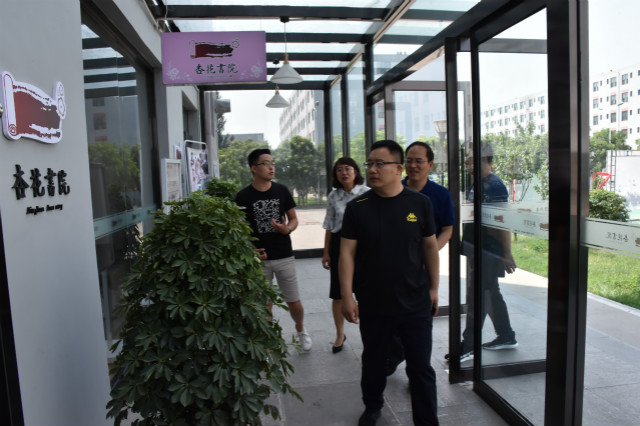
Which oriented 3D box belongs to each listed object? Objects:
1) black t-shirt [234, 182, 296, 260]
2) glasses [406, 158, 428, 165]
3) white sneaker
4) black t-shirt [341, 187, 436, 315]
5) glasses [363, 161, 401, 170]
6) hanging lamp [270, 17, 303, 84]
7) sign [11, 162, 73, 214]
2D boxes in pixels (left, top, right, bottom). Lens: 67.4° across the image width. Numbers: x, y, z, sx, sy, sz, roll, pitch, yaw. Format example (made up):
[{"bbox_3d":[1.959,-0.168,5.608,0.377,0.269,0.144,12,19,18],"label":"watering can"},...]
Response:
[{"bbox_3d":[-0.453,0.071,4.020,0.510,0.635,0.270,-3,5,-13],"label":"black t-shirt"},{"bbox_3d":[0.673,-0.349,3.270,0.140,0.040,0.142,2,6,38],"label":"glasses"},{"bbox_3d":[-0.147,1.132,4.340,0.107,0.110,0.285,-3,5,-11],"label":"white sneaker"},{"bbox_3d":[0.386,0.206,2.710,0.525,0.690,0.310,-2,5,0],"label":"black t-shirt"},{"bbox_3d":[0.354,-0.259,2.630,0.148,0.045,0.145,-7,7,-43],"label":"glasses"},{"bbox_3d":[-0.319,-1.514,4.531,0.305,0.612,0.305,-3,5,-8],"label":"hanging lamp"},{"bbox_3d":[-1.470,-0.127,2.547,0.025,0.250,0.709,-3,5,-8],"label":"sign"}]

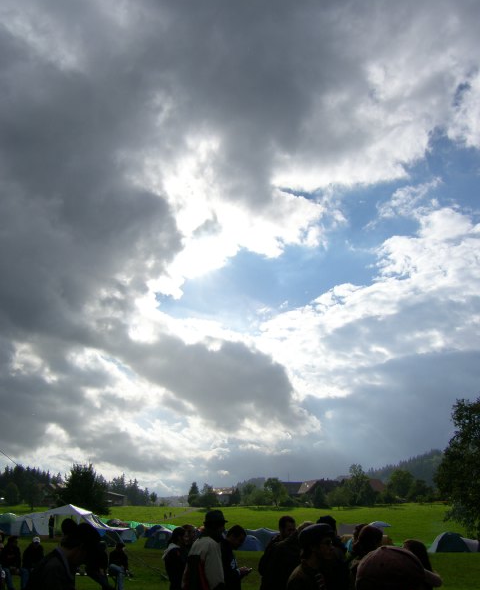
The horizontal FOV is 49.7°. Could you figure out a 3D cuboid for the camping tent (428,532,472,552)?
[{"bbox_3d":[12.667,14.925,31.360,2.600,1.126,2.400,-2,-23,5],"label":"camping tent"}]

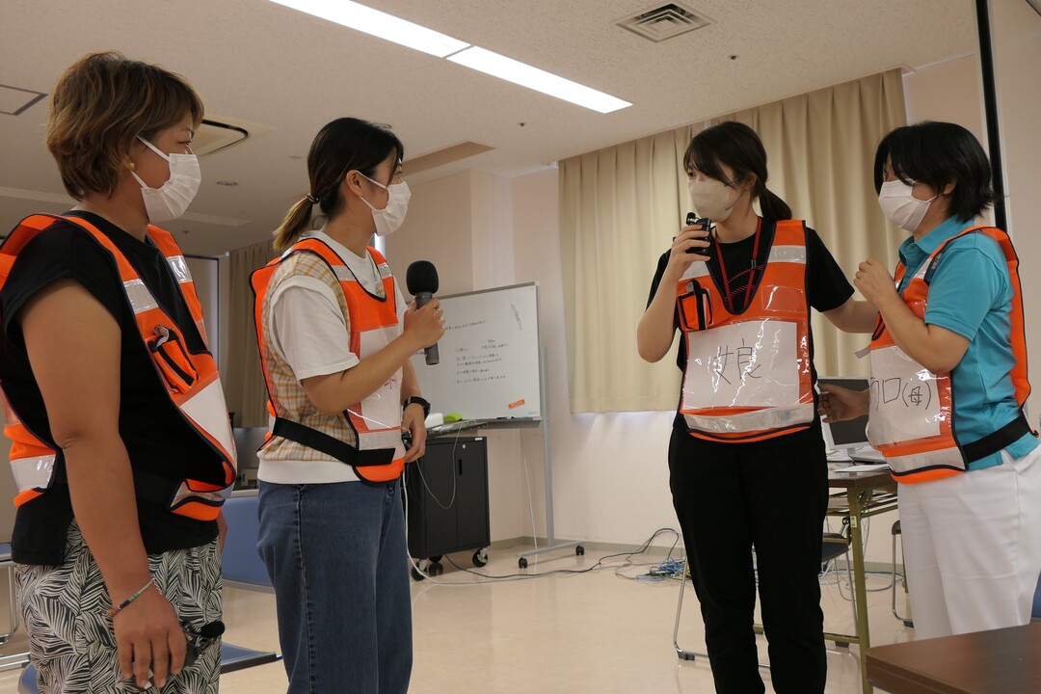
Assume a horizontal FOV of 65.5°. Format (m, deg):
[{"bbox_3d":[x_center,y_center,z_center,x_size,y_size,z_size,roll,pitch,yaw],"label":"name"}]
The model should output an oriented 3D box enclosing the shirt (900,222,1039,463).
[{"bbox_3d":[0.978,-0.005,1.800,0.300,0.570,0.430,-2,-5,0],"label":"shirt"}]

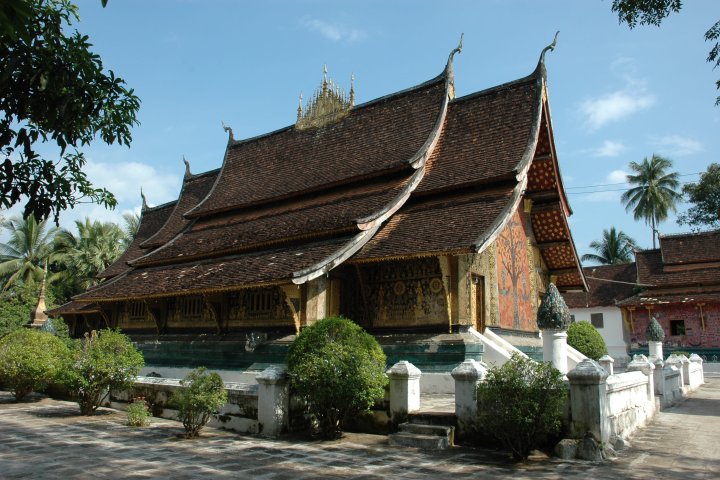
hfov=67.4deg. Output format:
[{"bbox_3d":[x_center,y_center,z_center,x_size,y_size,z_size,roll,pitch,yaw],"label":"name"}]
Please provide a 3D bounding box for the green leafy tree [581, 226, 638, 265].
[{"bbox_3d":[25.143,5.701,53.868,6.200,14.000,6.200,1,-11,0],"label":"green leafy tree"}]

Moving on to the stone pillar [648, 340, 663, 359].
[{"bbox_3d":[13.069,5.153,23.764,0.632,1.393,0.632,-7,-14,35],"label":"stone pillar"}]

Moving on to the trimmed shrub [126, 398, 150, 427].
[{"bbox_3d":[-4.652,3.635,11.404,0.500,0.560,0.480,1,-11,0],"label":"trimmed shrub"}]

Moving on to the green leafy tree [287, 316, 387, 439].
[{"bbox_3d":[-0.420,2.580,10.149,1.870,2.220,1.800,1,-11,0],"label":"green leafy tree"}]

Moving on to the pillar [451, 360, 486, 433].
[{"bbox_3d":[1.902,2.726,9.342,0.500,1.270,0.500,-7,-14,35],"label":"pillar"}]

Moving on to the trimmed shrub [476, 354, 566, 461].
[{"bbox_3d":[2.407,2.457,7.941,1.326,1.455,1.326,-7,-14,35],"label":"trimmed shrub"}]

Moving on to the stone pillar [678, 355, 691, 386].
[{"bbox_3d":[13.619,5.574,22.691,0.550,1.450,0.550,-7,-14,35],"label":"stone pillar"}]

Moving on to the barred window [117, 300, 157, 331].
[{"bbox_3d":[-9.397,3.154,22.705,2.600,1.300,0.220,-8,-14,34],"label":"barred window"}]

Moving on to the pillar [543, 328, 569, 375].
[{"bbox_3d":[4.771,2.833,13.074,0.643,1.314,0.643,-7,-14,35],"label":"pillar"}]

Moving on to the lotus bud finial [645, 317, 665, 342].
[{"bbox_3d":[13.140,3.978,23.999,0.857,1.103,0.857,-7,-14,35],"label":"lotus bud finial"}]

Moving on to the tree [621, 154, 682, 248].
[{"bbox_3d":[29.241,1.911,53.826,6.400,21.500,6.400,1,-11,0],"label":"tree"}]

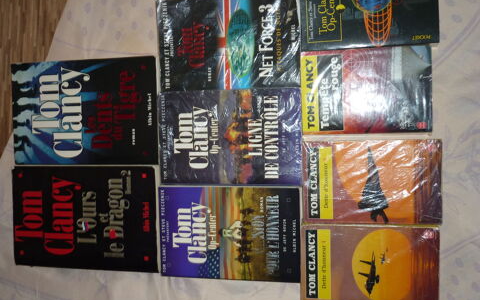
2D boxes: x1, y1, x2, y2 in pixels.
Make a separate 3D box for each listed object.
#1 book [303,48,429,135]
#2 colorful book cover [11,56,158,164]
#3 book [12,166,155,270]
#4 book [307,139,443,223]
[{"bbox_3d":[0.170,-0.078,0.624,0.167,0.033,0.111,-1,93,12],"label":"book"},{"bbox_3d":[-0.232,-0.057,0.706,0.238,0.038,0.155,0,93,12],"label":"colorful book cover"},{"bbox_3d":[-0.235,0.103,0.715,0.239,0.037,0.156,0,93,12],"label":"book"},{"bbox_3d":[0.179,0.043,0.629,0.179,0.031,0.111,-1,92,12],"label":"book"}]

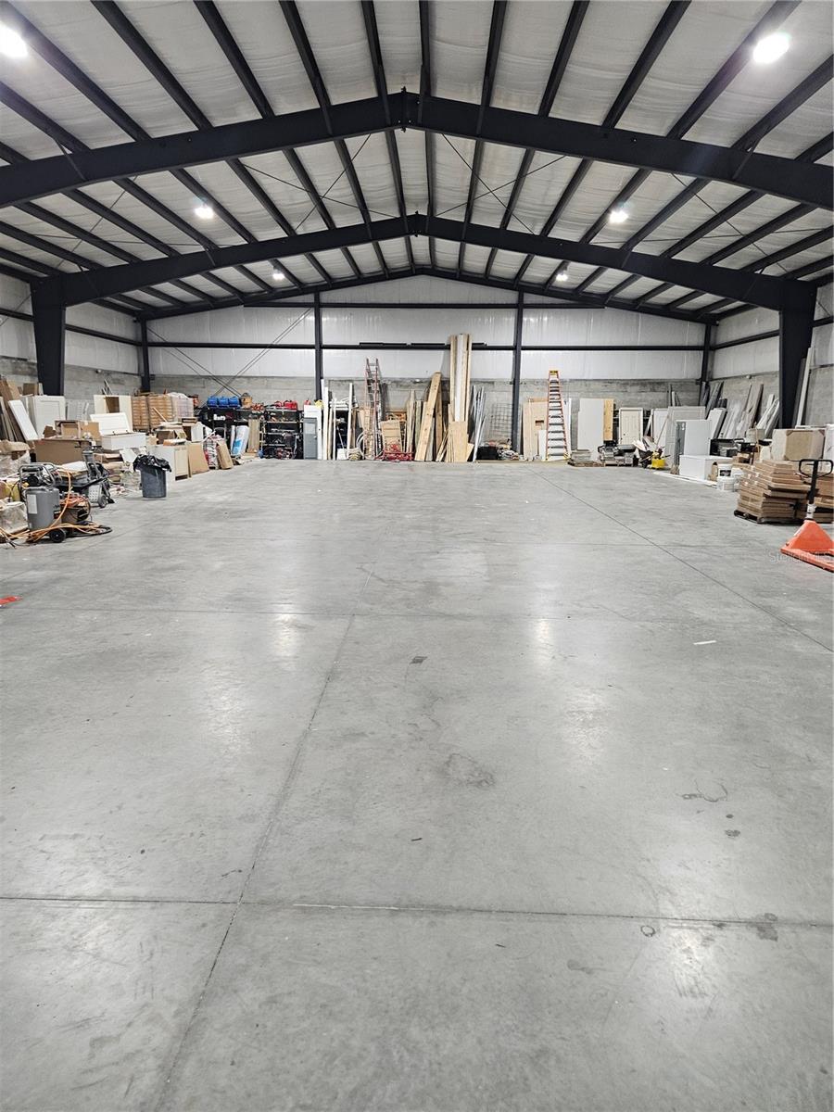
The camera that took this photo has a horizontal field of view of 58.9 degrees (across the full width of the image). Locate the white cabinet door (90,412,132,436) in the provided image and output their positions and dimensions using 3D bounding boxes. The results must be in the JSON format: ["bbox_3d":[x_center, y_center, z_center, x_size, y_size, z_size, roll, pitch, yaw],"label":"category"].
[{"bbox_3d":[-7.913,-3.421,19.128,0.920,0.560,0.400,1,11,1],"label":"white cabinet door"}]

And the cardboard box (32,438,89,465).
[{"bbox_3d":[-7.584,-2.300,16.109,1.120,0.600,0.600,-2,11,-12],"label":"cardboard box"}]

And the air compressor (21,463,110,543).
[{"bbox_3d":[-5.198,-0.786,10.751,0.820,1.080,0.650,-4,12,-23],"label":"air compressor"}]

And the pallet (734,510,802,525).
[{"bbox_3d":[6.592,-0.741,13.634,1.020,0.130,1.080,1,11,1],"label":"pallet"}]

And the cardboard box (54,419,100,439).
[{"bbox_3d":[-7.965,-2.959,17.375,0.950,0.480,0.550,-1,11,-6],"label":"cardboard box"}]

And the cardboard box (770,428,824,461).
[{"bbox_3d":[7.576,-2.188,14.678,0.800,0.600,0.570,1,11,1],"label":"cardboard box"}]

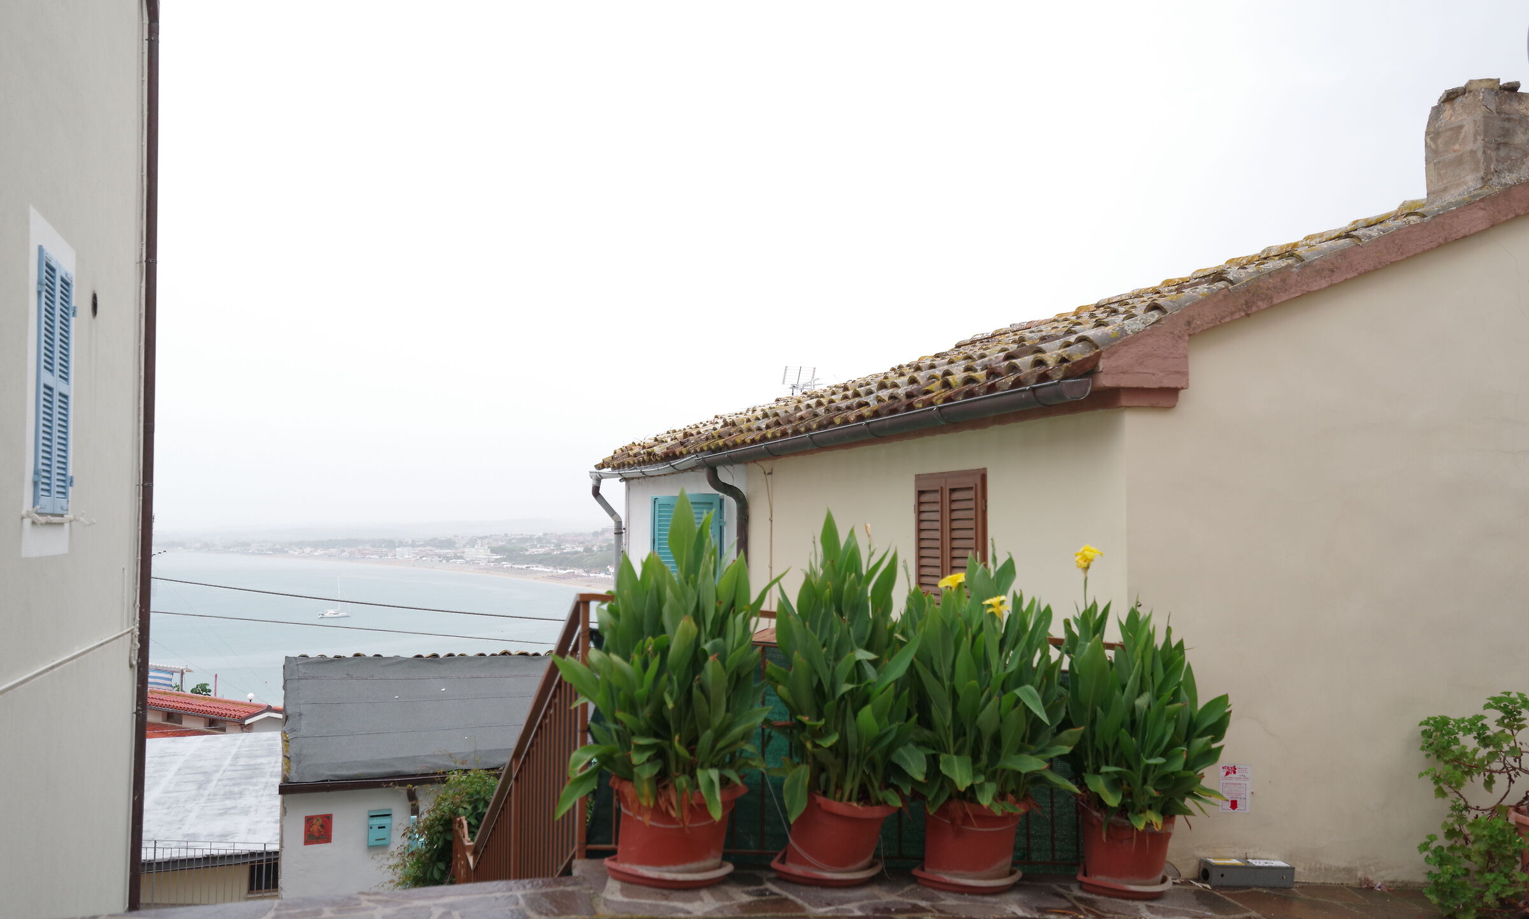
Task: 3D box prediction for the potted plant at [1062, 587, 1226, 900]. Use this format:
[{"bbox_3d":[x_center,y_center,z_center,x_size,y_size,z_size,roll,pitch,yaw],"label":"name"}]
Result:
[{"bbox_3d":[1.596,1.162,5.321,0.689,1.229,0.640,1,-3,-17],"label":"potted plant"}]

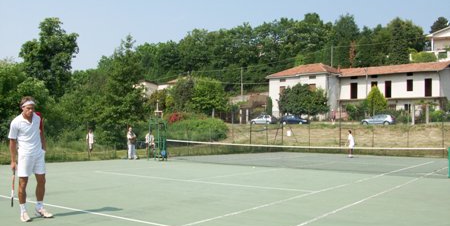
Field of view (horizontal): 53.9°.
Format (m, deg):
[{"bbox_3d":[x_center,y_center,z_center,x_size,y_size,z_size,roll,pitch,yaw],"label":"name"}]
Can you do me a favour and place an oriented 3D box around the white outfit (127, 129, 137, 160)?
[{"bbox_3d":[-4.869,1.674,23.200,0.380,1.450,0.520,-1,-3,37],"label":"white outfit"}]

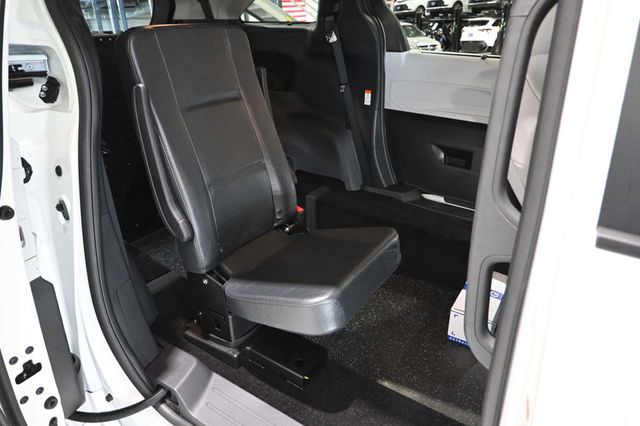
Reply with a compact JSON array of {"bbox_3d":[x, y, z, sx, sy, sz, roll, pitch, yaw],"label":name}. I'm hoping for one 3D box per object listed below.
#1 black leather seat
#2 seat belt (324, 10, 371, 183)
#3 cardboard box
[{"bbox_3d":[-0.129,-0.188,1.378,0.805,0.745,0.565,16,29,29],"label":"black leather seat"},{"bbox_3d":[0.132,-0.537,2.074,0.215,0.820,0.120,16,29,29],"label":"seat belt"},{"bbox_3d":[0.695,0.400,1.737,0.235,0.150,0.360,16,29,29],"label":"cardboard box"}]

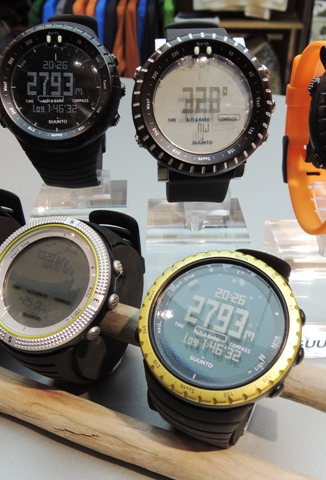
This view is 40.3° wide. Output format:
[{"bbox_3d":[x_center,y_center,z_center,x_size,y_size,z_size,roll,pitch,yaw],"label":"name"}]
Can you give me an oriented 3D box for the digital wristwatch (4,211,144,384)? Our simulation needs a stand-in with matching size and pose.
[{"bbox_3d":[-0.033,0.022,0.183,0.053,0.061,0.069,19,75,21],"label":"digital wristwatch"}]

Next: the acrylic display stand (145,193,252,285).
[{"bbox_3d":[0.015,0.009,0.217,0.045,0.052,0.043,0,32,0],"label":"acrylic display stand"}]

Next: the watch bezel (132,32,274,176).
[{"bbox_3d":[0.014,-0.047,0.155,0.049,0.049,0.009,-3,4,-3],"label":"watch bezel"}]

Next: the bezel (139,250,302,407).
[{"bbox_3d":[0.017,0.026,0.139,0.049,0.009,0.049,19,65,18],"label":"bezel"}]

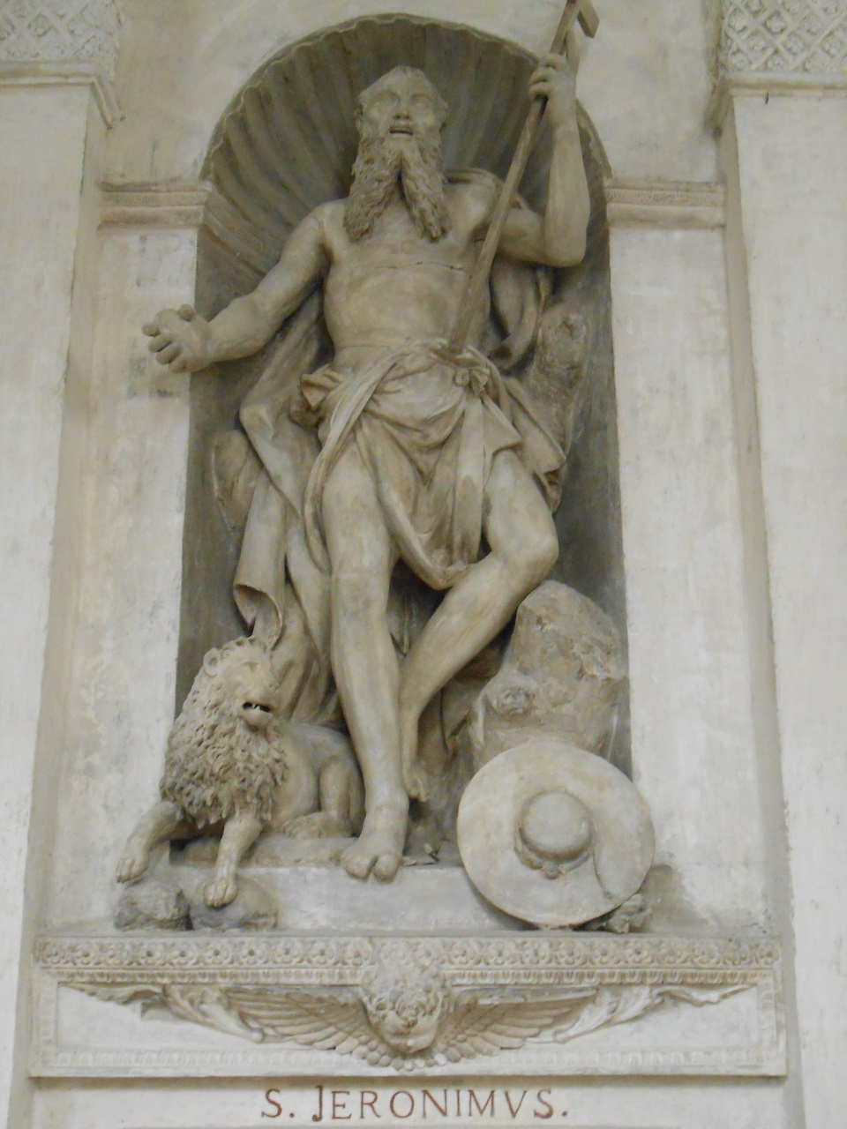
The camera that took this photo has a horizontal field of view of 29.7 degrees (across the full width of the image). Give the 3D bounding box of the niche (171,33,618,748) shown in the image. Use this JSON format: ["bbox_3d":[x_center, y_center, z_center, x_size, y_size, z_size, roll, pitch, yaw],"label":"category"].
[{"bbox_3d":[-0.045,-0.324,4.026,1.010,2.190,0.470,0,-19,0],"label":"niche"}]

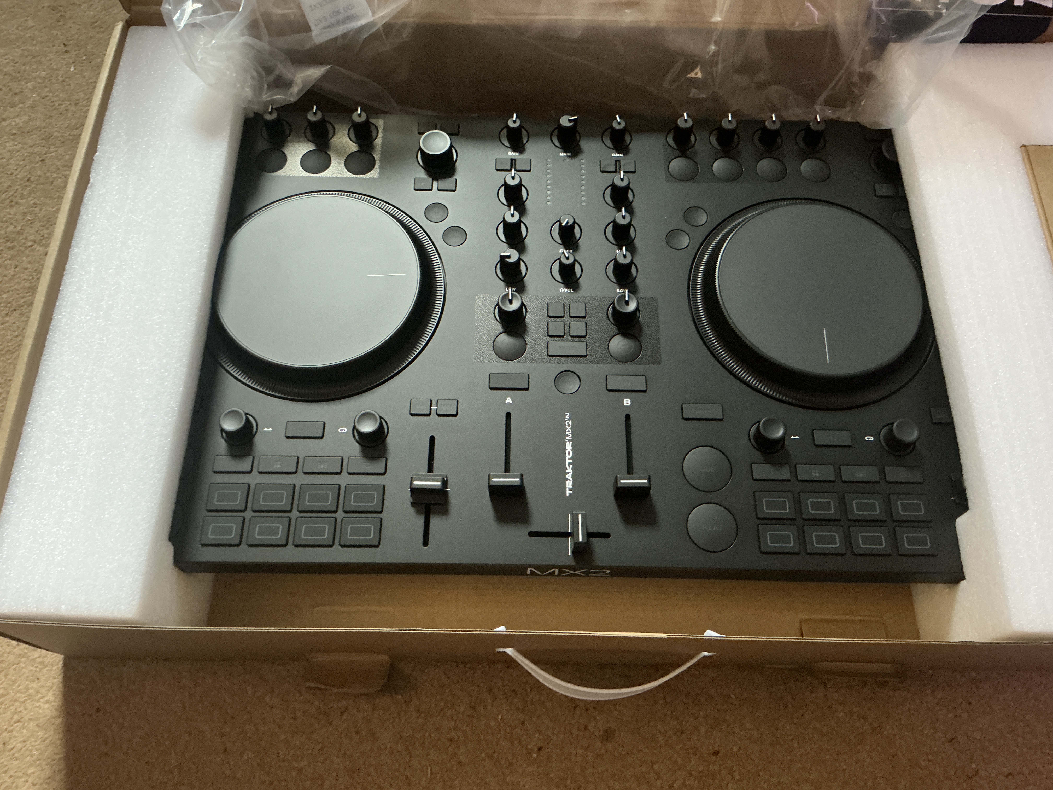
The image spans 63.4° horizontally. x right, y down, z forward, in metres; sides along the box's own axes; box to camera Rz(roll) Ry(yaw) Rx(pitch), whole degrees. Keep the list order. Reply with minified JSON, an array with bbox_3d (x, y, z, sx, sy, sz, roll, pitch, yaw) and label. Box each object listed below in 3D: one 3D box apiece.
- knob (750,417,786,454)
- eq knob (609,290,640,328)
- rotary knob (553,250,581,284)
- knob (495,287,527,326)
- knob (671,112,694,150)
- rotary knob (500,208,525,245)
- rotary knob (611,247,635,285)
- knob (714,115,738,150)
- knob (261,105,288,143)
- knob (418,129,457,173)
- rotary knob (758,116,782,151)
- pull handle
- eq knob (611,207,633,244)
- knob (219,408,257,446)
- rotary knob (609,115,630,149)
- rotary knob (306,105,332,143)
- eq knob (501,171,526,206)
[{"bbox_3d":[0.131,0.020,0.456,0.019,0.013,0.019,1,65,0],"label":"knob"},{"bbox_3d":[0.057,-0.050,0.486,0.019,0.015,0.019,1,65,0],"label":"eq knob"},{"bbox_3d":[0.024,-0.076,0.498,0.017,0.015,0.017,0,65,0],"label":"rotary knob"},{"bbox_3d":[-0.009,-0.051,0.486,0.019,0.015,0.019,1,65,0],"label":"knob"},{"bbox_3d":[0.102,-0.172,0.554,0.011,0.016,0.013,1,67,0],"label":"knob"},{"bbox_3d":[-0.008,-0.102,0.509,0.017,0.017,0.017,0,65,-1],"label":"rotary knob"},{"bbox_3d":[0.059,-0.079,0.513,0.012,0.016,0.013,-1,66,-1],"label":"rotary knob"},{"bbox_3d":[0.131,-0.172,0.554,0.011,0.016,0.013,1,67,0],"label":"knob"},{"bbox_3d":[-0.164,-0.177,0.552,0.011,0.016,0.013,1,67,0],"label":"knob"},{"bbox_3d":[-0.058,-0.158,0.547,0.021,0.014,0.021,1,67,0],"label":"knob"},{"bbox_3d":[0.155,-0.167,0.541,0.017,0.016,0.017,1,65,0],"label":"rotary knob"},{"bbox_3d":[0.043,0.151,0.460,0.115,0.020,0.025,1,67,0],"label":"pull handle"},{"bbox_3d":[0.059,-0.105,0.524,0.011,0.016,0.013,1,67,0],"label":"eq knob"},{"bbox_3d":[-0.160,0.016,0.468,0.017,0.013,0.017,1,66,0],"label":"knob"},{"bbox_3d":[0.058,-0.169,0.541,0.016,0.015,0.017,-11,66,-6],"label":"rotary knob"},{"bbox_3d":[-0.136,-0.177,0.555,0.011,0.016,0.012,-5,66,-3],"label":"rotary knob"},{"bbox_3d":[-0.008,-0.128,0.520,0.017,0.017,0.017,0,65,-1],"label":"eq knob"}]

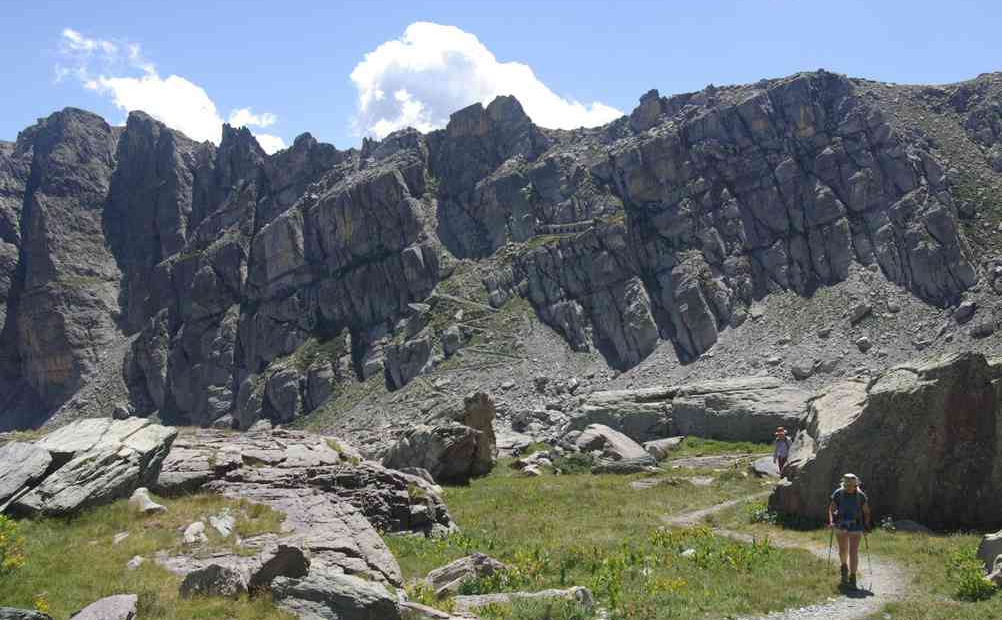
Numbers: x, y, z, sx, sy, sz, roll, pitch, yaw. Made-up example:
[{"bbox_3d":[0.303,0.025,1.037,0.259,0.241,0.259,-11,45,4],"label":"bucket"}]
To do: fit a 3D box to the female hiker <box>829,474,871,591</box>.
[{"bbox_3d":[5.073,3.217,17.000,0.600,1.660,0.500,-1,-4,13],"label":"female hiker"}]

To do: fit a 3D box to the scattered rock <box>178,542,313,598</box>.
[{"bbox_3d":[-3.188,3.225,14.400,1.600,0.500,0.950,0,-3,-9],"label":"scattered rock"}]

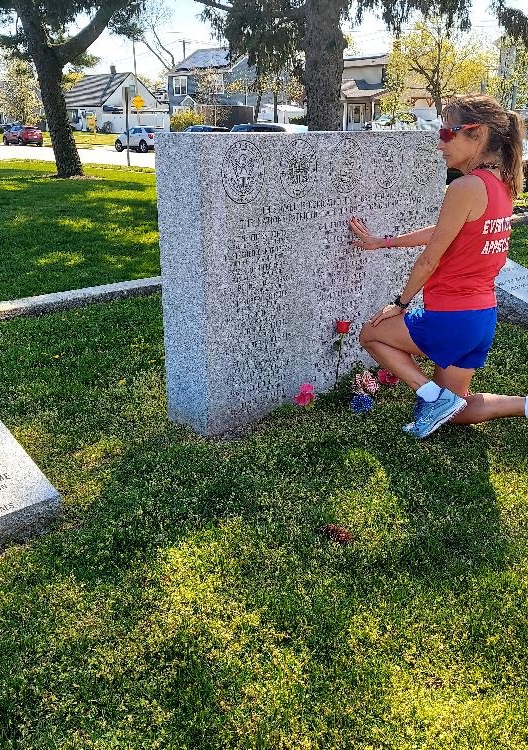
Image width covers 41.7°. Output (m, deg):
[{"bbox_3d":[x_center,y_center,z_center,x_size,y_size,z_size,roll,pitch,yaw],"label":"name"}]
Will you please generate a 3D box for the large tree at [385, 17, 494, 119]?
[{"bbox_3d":[9.711,-15.725,37.902,5.900,6.960,5.700,5,20,12],"label":"large tree"}]

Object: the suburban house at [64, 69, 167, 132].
[{"bbox_3d":[-17.691,-30.797,77.861,8.400,6.500,10.500,-19,27,-42],"label":"suburban house"}]

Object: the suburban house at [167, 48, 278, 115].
[{"bbox_3d":[-3.253,-24.799,61.988,7.200,7.900,9.000,12,23,30],"label":"suburban house"}]

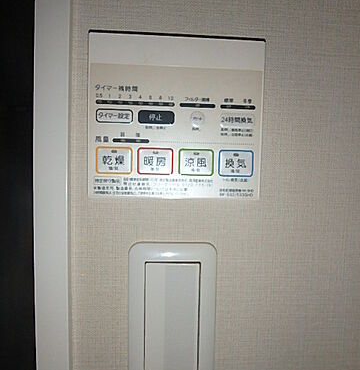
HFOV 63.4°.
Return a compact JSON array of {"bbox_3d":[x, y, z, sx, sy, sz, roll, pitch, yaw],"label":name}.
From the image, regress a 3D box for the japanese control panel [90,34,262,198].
[{"bbox_3d":[-0.003,-0.048,0.215,0.124,0.115,0.014,1,4,-3],"label":"japanese control panel"}]

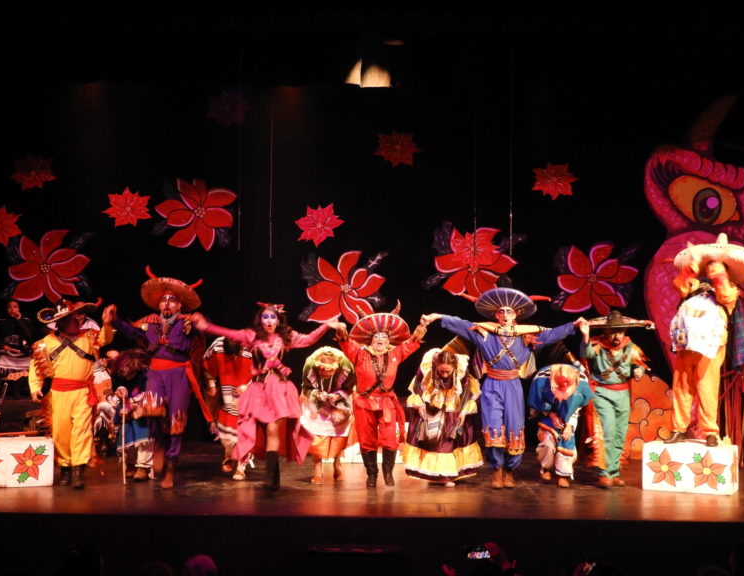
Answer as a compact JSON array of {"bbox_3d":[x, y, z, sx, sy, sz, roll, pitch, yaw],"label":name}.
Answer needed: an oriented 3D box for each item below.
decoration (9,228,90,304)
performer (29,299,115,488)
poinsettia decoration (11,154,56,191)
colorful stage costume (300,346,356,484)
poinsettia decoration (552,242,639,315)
[{"bbox_3d":[-3.965,-0.277,15.000,1.057,0.910,0.060,0,-2,2],"label":"decoration"},{"bbox_3d":[-2.879,0.992,11.700,0.770,1.776,0.580,0,-4,0],"label":"performer"},{"bbox_3d":[-4.216,-1.439,15.200,0.546,0.440,0.070,0,-4,2],"label":"poinsettia decoration"},{"bbox_3d":[-0.430,1.256,12.150,0.570,1.352,0.620,0,-4,-2],"label":"colorful stage costume"},{"bbox_3d":[2.928,-0.125,16.000,1.104,0.937,0.080,0,-4,2],"label":"poinsettia decoration"}]

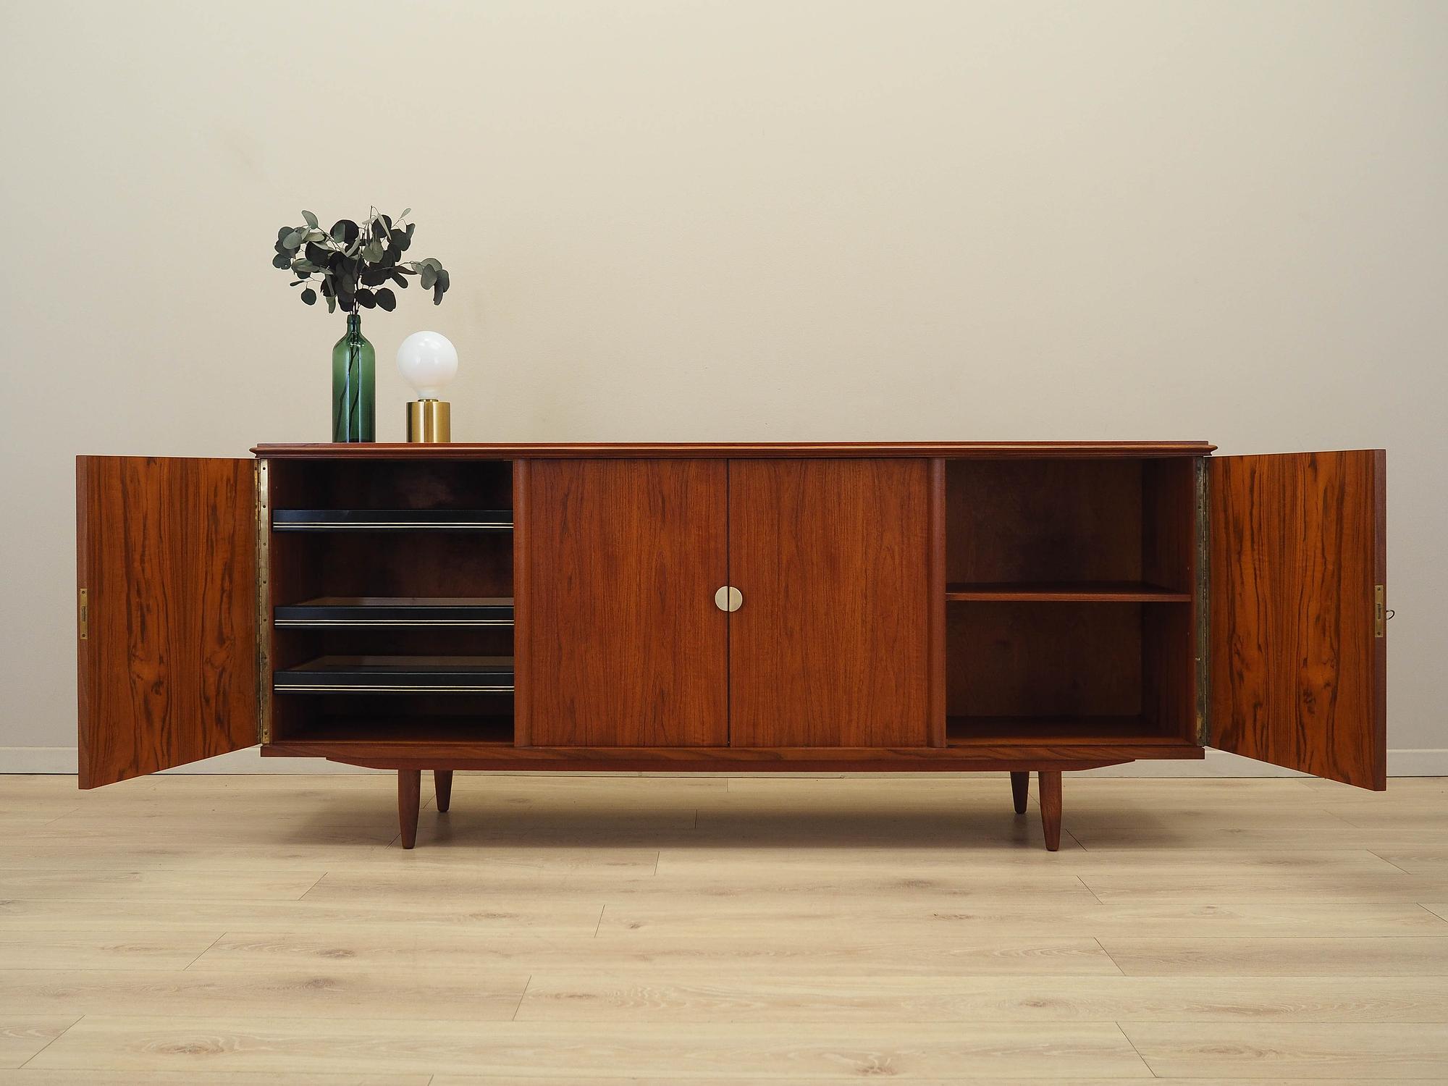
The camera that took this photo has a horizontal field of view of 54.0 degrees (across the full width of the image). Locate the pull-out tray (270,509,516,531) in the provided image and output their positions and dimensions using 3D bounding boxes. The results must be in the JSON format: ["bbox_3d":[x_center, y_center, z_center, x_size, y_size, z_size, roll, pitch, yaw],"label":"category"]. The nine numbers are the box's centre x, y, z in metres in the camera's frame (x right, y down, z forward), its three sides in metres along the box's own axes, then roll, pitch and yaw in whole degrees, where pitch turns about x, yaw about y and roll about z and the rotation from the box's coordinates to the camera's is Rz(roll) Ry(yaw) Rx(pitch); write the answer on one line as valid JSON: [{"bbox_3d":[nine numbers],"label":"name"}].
[{"bbox_3d":[-0.641,-0.050,2.957,0.475,0.039,0.330,0,2,1],"label":"pull-out tray"}]

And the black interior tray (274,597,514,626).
[{"bbox_3d":[-0.642,0.142,2.963,0.477,0.041,0.330,0,2,1],"label":"black interior tray"}]

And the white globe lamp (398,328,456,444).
[{"bbox_3d":[-0.634,-0.329,3.042,0.129,0.246,0.129,0,2,1],"label":"white globe lamp"}]

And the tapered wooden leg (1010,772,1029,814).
[{"bbox_3d":[0.675,0.533,3.239,0.047,0.165,0.047,0,2,1],"label":"tapered wooden leg"}]

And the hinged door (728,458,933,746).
[{"bbox_3d":[0.213,0.120,2.864,0.407,0.578,0.022,0,2,1],"label":"hinged door"}]

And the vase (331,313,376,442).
[{"bbox_3d":[-0.763,-0.335,2.945,0.088,0.273,0.088,0,2,1],"label":"vase"}]

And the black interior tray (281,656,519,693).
[{"bbox_3d":[-0.642,0.271,2.968,0.479,0.043,0.330,0,2,1],"label":"black interior tray"}]

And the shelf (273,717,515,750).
[{"bbox_3d":[-0.665,0.408,3.072,0.501,0.018,0.378,0,2,1],"label":"shelf"}]

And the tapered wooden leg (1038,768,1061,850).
[{"bbox_3d":[0.646,0.529,2.814,0.045,0.163,0.045,0,2,1],"label":"tapered wooden leg"}]

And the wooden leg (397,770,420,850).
[{"bbox_3d":[-0.648,0.546,2.930,0.047,0.165,0.047,0,2,1],"label":"wooden leg"}]

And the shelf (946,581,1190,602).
[{"bbox_3d":[0.697,0.105,3.045,0.493,0.016,0.358,0,2,1],"label":"shelf"}]

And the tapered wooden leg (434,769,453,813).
[{"bbox_3d":[-0.643,0.534,3.264,0.047,0.165,0.047,0,2,1],"label":"tapered wooden leg"}]

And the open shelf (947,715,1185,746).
[{"bbox_3d":[0.674,0.390,2.938,0.479,0.022,0.360,0,2,1],"label":"open shelf"}]

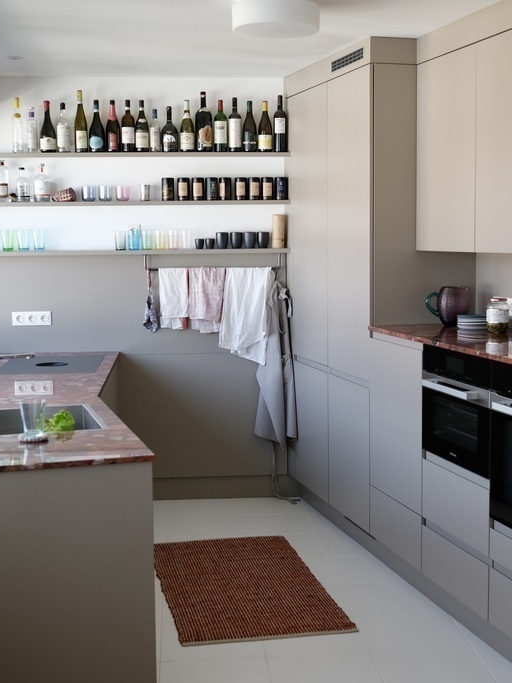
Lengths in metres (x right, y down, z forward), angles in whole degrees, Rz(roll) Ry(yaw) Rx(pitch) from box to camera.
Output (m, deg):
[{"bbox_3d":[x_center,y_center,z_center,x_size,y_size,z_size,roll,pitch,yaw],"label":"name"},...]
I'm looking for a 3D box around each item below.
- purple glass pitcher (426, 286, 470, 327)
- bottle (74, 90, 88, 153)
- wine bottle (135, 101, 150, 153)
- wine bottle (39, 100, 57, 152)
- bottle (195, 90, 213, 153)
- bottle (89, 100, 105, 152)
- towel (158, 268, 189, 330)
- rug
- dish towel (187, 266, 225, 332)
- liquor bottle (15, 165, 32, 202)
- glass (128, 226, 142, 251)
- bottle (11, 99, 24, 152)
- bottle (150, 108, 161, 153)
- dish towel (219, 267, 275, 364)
[{"bbox_3d":[0.938,-0.170,4.860,0.212,0.188,0.155,0,6,11],"label":"purple glass pitcher"},{"bbox_3d":[-1.020,-1.284,5.814,0.074,0.356,0.074,-1,6,-5],"label":"bottle"},{"bbox_3d":[-0.657,-1.245,5.772,0.078,0.300,0.078,-1,6,-4],"label":"wine bottle"},{"bbox_3d":[-1.201,-1.241,5.766,0.091,0.295,0.091,-1,6,-4],"label":"wine bottle"},{"bbox_3d":[-0.303,-1.282,5.831,0.097,0.352,0.097,-1,6,-4],"label":"bottle"},{"bbox_3d":[-0.921,-1.248,5.787,0.088,0.302,0.088,-1,6,-4],"label":"bottle"},{"bbox_3d":[-0.487,-0.252,5.912,0.176,0.365,0.050,-1,6,-4],"label":"towel"},{"bbox_3d":[-0.075,1.137,4.711,0.738,0.012,1.340,-2,6,-12],"label":"rug"},{"bbox_3d":[-0.292,-0.243,5.928,0.220,0.392,0.050,-1,6,-4],"label":"dish towel"},{"bbox_3d":[-1.358,-0.917,5.826,0.076,0.200,0.076,-1,6,-5],"label":"liquor bottle"},{"bbox_3d":[-0.720,-0.607,5.910,0.068,0.132,0.068,-1,6,-5],"label":"glass"},{"bbox_3d":[-1.366,-1.240,5.721,0.060,0.316,0.060,-1,6,-4],"label":"bottle"},{"bbox_3d":[-0.587,-1.228,5.815,0.058,0.250,0.058,-1,6,-4],"label":"bottle"},{"bbox_3d":[-0.056,-0.148,5.915,0.327,0.584,0.075,-1,6,-4],"label":"dish towel"}]

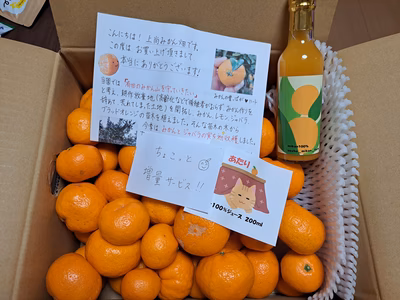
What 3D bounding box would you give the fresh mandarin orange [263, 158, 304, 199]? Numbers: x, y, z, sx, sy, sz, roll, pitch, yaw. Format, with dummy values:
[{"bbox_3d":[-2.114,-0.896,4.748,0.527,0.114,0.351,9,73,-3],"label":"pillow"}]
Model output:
[{"bbox_3d":[0.116,0.039,0.387,0.056,0.051,0.059,0,69,-1],"label":"fresh mandarin orange"}]

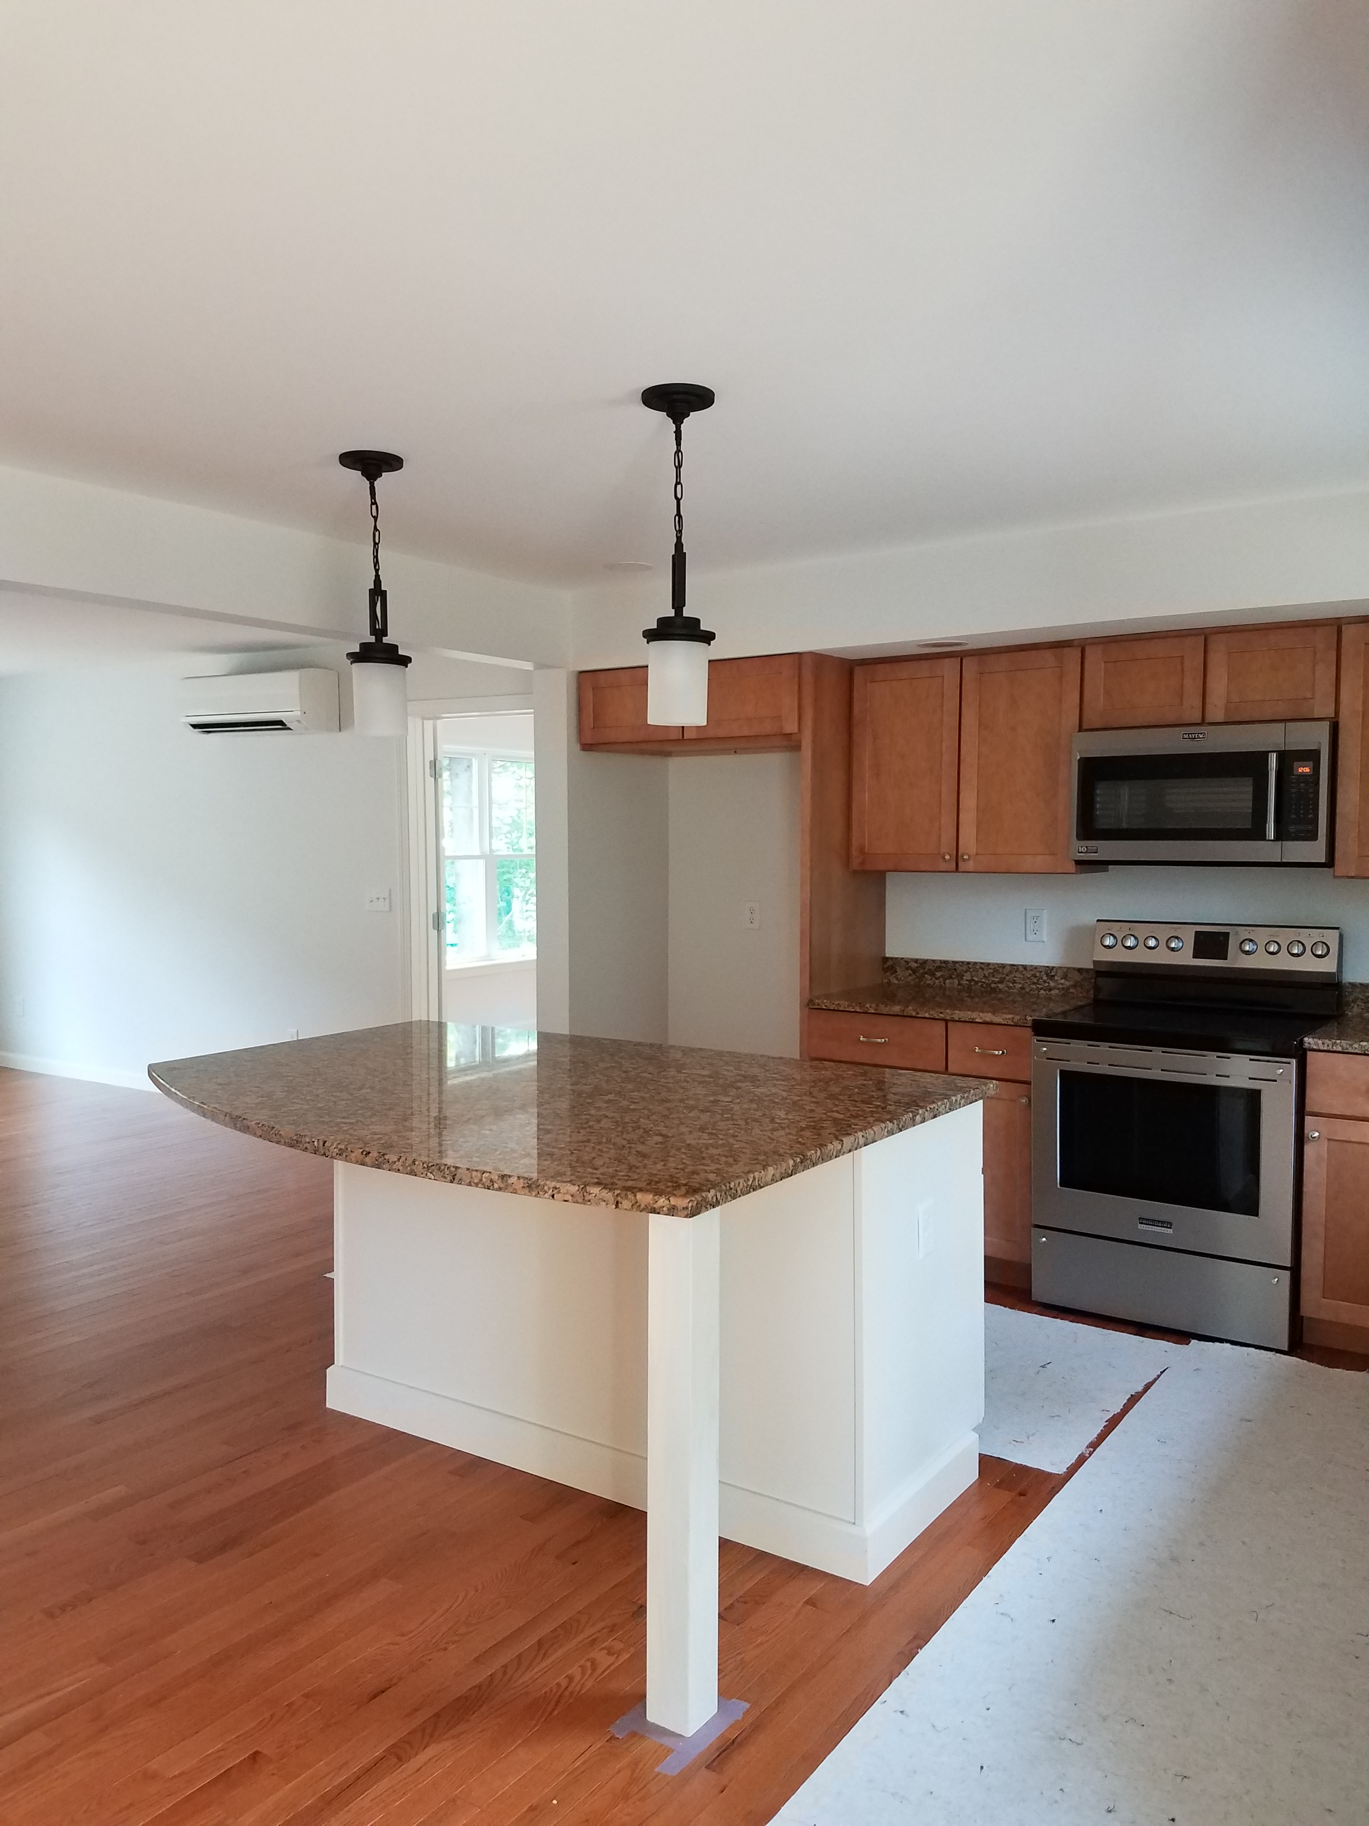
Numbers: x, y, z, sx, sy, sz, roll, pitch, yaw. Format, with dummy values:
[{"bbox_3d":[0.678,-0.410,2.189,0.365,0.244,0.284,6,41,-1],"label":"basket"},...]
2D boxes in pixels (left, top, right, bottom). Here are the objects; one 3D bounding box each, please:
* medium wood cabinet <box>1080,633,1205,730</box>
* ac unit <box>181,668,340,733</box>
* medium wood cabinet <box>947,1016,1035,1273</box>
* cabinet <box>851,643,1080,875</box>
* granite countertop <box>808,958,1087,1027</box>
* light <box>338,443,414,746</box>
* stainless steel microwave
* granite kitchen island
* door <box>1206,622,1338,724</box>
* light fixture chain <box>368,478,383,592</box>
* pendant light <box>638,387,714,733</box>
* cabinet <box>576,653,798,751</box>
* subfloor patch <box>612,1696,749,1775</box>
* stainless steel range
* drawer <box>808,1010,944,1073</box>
[{"bbox_3d":[1.476,-0.736,4.422,0.390,0.267,0.021,2,3,34],"label":"medium wood cabinet"},{"bbox_3d":[-2.215,-1.083,7.154,0.930,0.305,0.248,2,3,34],"label":"ac unit"},{"bbox_3d":[1.171,0.731,4.689,0.315,0.770,0.625,2,3,34],"label":"medium wood cabinet"},{"bbox_3d":[1.048,-0.526,4.906,0.843,0.770,0.328,2,3,34],"label":"cabinet"},{"bbox_3d":[0.953,0.268,4.825,0.826,0.139,0.634,2,3,34],"label":"granite countertop"},{"bbox_3d":[-0.811,-0.817,3.571,0.166,0.715,0.166,0,3,0],"label":"light"},{"bbox_3d":[1.698,-0.369,4.430,0.761,0.424,0.414,2,3,34],"label":"stainless steel microwave"},{"bbox_3d":[-0.422,0.849,3.321,1.995,0.900,1.405,2,3,34],"label":"granite kitchen island"},{"bbox_3d":[1.796,-0.725,4.208,0.372,0.267,0.022,2,3,34],"label":"door"},{"bbox_3d":[-0.781,-0.960,3.473,0.028,0.283,0.024,2,3,34],"label":"light fixture chain"},{"bbox_3d":[-0.013,-0.768,2.966,0.156,0.720,0.156,0,3,0],"label":"pendant light"},{"bbox_3d":[0.169,-0.779,5.314,0.983,0.309,0.620,2,3,34],"label":"cabinet"},{"bbox_3d":[-0.012,1.338,2.273,0.163,0.010,0.233,2,3,34],"label":"subfloor patch"},{"bbox_3d":[1.593,0.652,4.352,0.756,1.209,0.676,2,3,34],"label":"stainless steel range"},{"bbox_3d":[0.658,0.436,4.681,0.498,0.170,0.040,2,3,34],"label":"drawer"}]

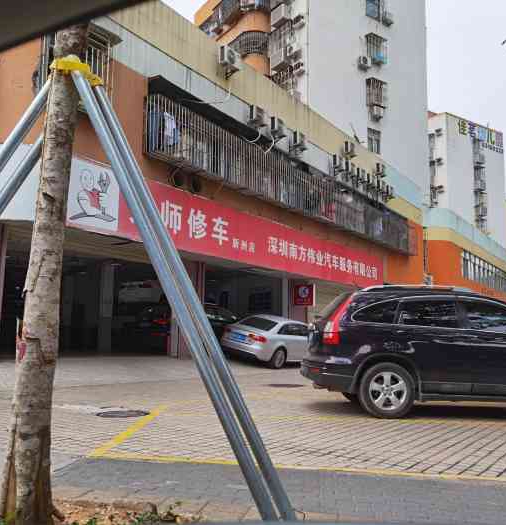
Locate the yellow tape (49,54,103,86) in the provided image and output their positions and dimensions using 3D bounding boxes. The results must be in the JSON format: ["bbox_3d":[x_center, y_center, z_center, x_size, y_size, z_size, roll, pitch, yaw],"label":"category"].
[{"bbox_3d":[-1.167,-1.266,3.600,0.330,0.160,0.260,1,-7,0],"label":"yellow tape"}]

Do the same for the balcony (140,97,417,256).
[{"bbox_3d":[3.773,-2.576,25.185,0.600,1.677,23.932,-4,-8,33],"label":"balcony"}]

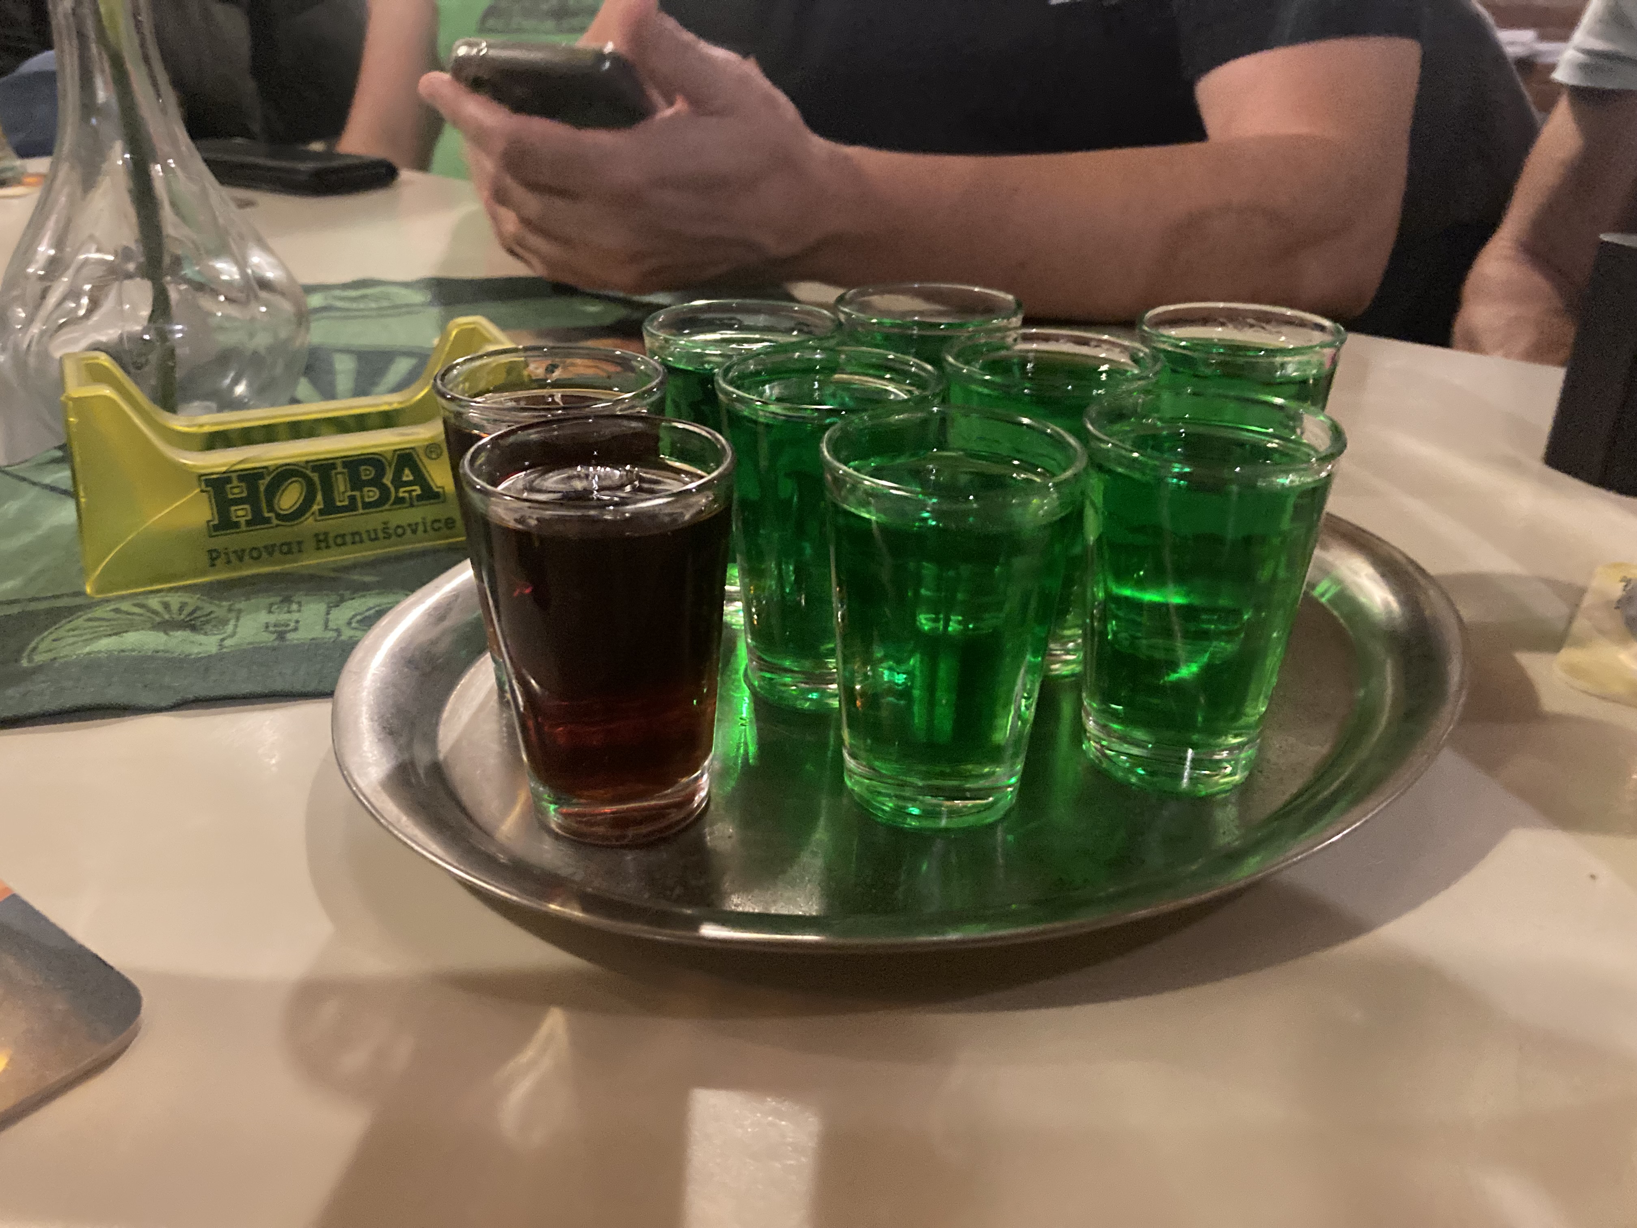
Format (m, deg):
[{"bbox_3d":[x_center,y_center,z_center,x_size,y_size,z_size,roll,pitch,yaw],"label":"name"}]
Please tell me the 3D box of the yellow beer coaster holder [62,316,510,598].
[{"bbox_3d":[-0.133,-0.045,0.349,0.113,0.049,0.042,-12,30,-23],"label":"yellow beer coaster holder"}]

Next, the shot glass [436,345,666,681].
[{"bbox_3d":[-0.052,-0.017,0.274,0.044,0.066,0.044,1,27,0],"label":"shot glass"}]

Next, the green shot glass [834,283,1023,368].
[{"bbox_3d":[0.026,-0.043,0.327,0.044,0.066,0.044,1,27,0],"label":"green shot glass"}]

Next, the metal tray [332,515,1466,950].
[{"bbox_3d":[0.023,0.006,0.290,0.246,0.014,0.202,-16,31,-30],"label":"metal tray"}]

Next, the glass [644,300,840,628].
[{"bbox_3d":[-0.017,-0.035,0.309,0.044,0.066,0.044,1,27,0],"label":"glass"}]

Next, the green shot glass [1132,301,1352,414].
[{"bbox_3d":[0.094,-0.035,0.312,0.044,0.066,0.044,1,27,0],"label":"green shot glass"}]

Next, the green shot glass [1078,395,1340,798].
[{"bbox_3d":[0.069,-0.003,0.249,0.044,0.066,0.044,1,27,0],"label":"green shot glass"}]

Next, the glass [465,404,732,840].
[{"bbox_3d":[-0.036,0.004,0.233,0.044,0.066,0.044,1,27,0],"label":"glass"}]

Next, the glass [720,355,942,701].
[{"bbox_3d":[0.002,-0.017,0.275,0.044,0.066,0.044,1,27,0],"label":"glass"}]

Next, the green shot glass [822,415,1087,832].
[{"bbox_3d":[0.022,0.002,0.238,0.044,0.066,0.044,1,27,0],"label":"green shot glass"}]

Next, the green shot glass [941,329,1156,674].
[{"bbox_3d":[0.048,-0.023,0.288,0.044,0.066,0.044,1,27,0],"label":"green shot glass"}]

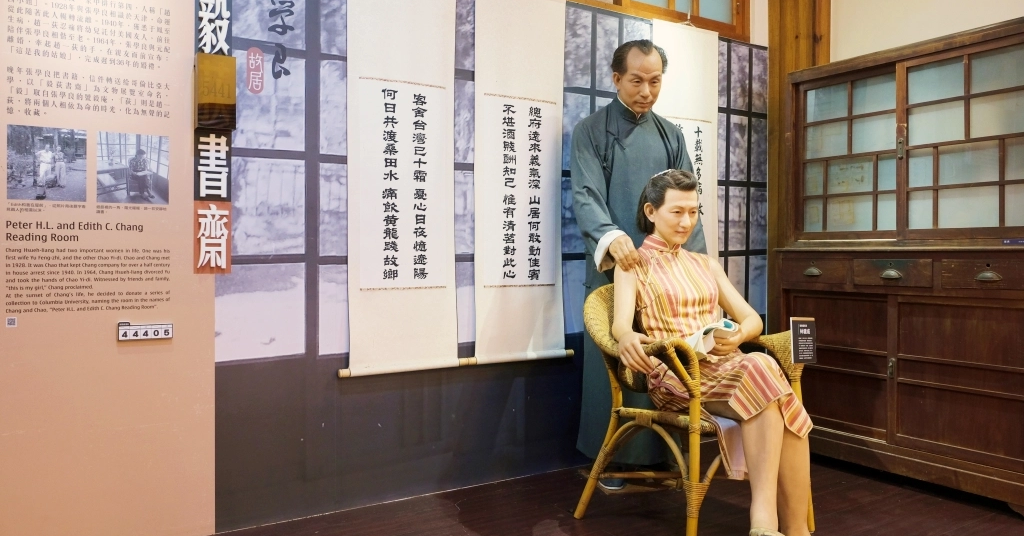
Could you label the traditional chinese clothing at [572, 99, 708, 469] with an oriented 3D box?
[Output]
[{"bbox_3d":[0.480,0.038,2.629,0.597,1.356,0.425,0,1,-19],"label":"traditional chinese clothing"}]

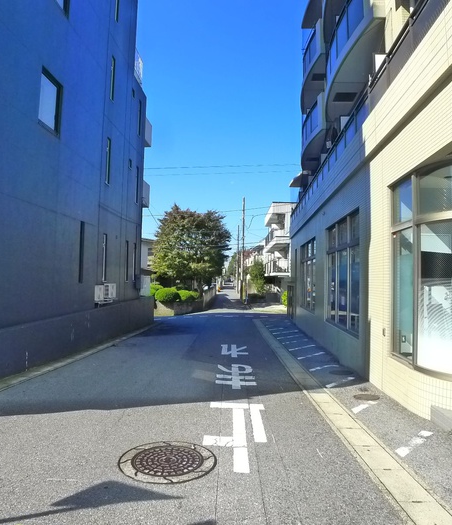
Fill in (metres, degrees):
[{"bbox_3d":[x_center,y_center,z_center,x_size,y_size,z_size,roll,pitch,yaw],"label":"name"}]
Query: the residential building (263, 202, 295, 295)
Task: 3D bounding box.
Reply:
[{"bbox_3d":[7.699,-0.633,44.534,7.500,8.134,9.600,1,-2,2],"label":"residential building"}]

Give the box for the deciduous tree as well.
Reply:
[{"bbox_3d":[-2.049,-0.745,29.401,4.500,5.600,4.400,1,-2,0],"label":"deciduous tree"}]

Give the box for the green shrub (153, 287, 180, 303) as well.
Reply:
[{"bbox_3d":[-2.941,1.609,24.400,1.300,0.850,1.200,1,-2,0],"label":"green shrub"}]

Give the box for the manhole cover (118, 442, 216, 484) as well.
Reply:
[{"bbox_3d":[-0.558,1.914,4.629,0.930,0.050,0.930,1,-2,0],"label":"manhole cover"}]

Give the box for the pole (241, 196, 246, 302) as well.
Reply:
[{"bbox_3d":[1.346,-0.980,36.142,0.320,7.900,0.320,1,-2,0],"label":"pole"}]

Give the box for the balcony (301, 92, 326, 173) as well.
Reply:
[{"bbox_3d":[3.978,-5.374,20.766,1.300,1.360,6.300,1,-2,3],"label":"balcony"}]

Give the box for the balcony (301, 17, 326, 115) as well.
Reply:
[{"bbox_3d":[4.012,-8.172,20.867,1.300,1.360,6.300,1,-2,3],"label":"balcony"}]

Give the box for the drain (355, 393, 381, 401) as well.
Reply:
[{"bbox_3d":[2.115,2.045,7.307,0.410,0.040,0.410,1,-2,0],"label":"drain"}]

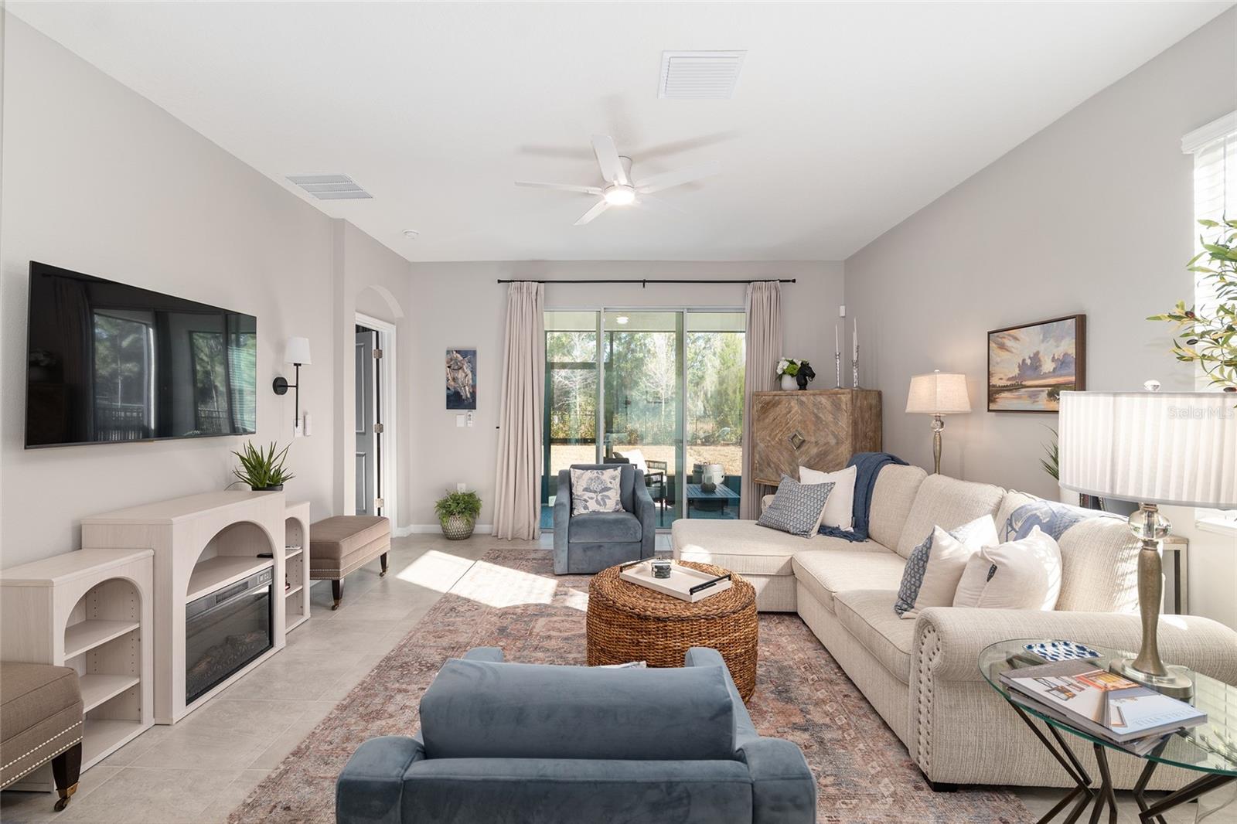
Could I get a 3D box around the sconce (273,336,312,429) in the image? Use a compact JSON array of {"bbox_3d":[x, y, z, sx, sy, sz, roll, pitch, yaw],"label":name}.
[{"bbox_3d":[-2.263,-0.204,3.594,0.215,0.635,0.160,0,0,0],"label":"sconce"}]

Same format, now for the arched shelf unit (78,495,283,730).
[{"bbox_3d":[-2.054,0.883,2.522,0.385,0.865,0.715,0,1,1],"label":"arched shelf unit"}]

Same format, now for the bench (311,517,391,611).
[{"bbox_3d":[-2.030,1.075,3.745,0.450,0.460,0.760,0,0,0],"label":"bench"}]

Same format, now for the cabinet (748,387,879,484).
[{"bbox_3d":[1.754,0.567,4.611,0.550,1.487,0.910,0,1,-41],"label":"cabinet"}]

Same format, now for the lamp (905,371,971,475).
[{"bbox_3d":[2.064,0.118,3.330,0.270,0.770,0.320,0,1,1],"label":"lamp"}]

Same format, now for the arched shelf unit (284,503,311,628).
[{"bbox_3d":[-2.113,0.943,3.088,0.290,0.730,0.400,0,1,1],"label":"arched shelf unit"}]

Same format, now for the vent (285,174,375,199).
[{"bbox_3d":[-2.024,-1.571,3.628,0.450,0.020,0.420,0,1,1],"label":"vent"}]

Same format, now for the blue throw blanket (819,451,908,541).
[{"bbox_3d":[1.846,0.605,3.880,0.570,0.570,0.600,0,0,0],"label":"blue throw blanket"}]

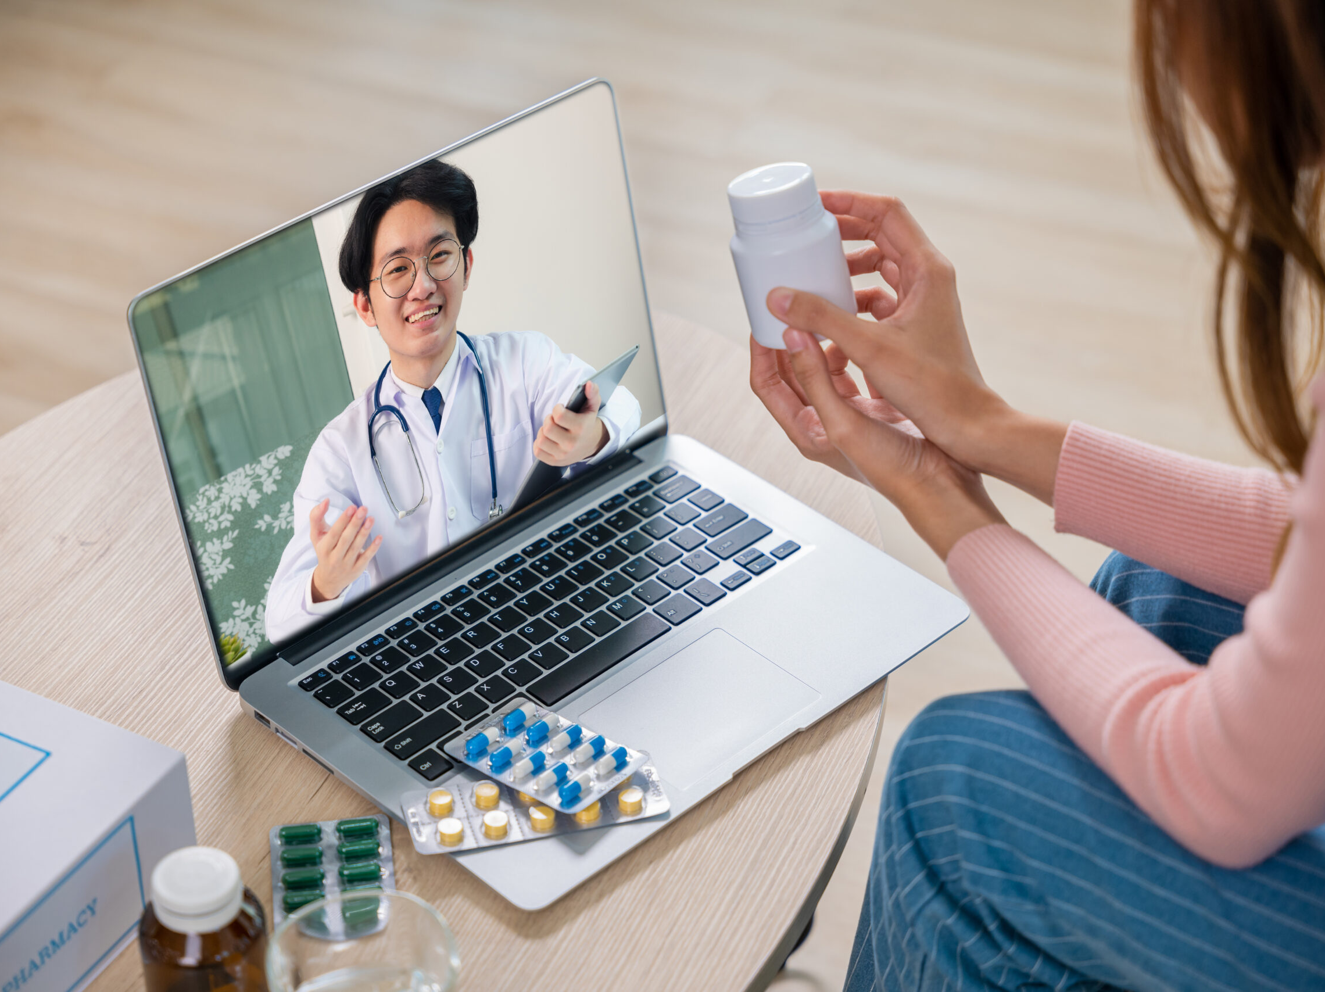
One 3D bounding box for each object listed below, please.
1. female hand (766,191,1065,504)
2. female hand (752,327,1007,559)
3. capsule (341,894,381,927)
[{"bbox_3d":[0.125,-0.069,1.410,0.175,0.088,0.085,37,6,7],"label":"female hand"},{"bbox_3d":[0.107,-0.027,1.405,0.155,0.060,0.080,41,9,21],"label":"female hand"},{"bbox_3d":[-0.143,0.197,1.370,0.019,0.007,0.007,-5,37,-8],"label":"capsule"}]

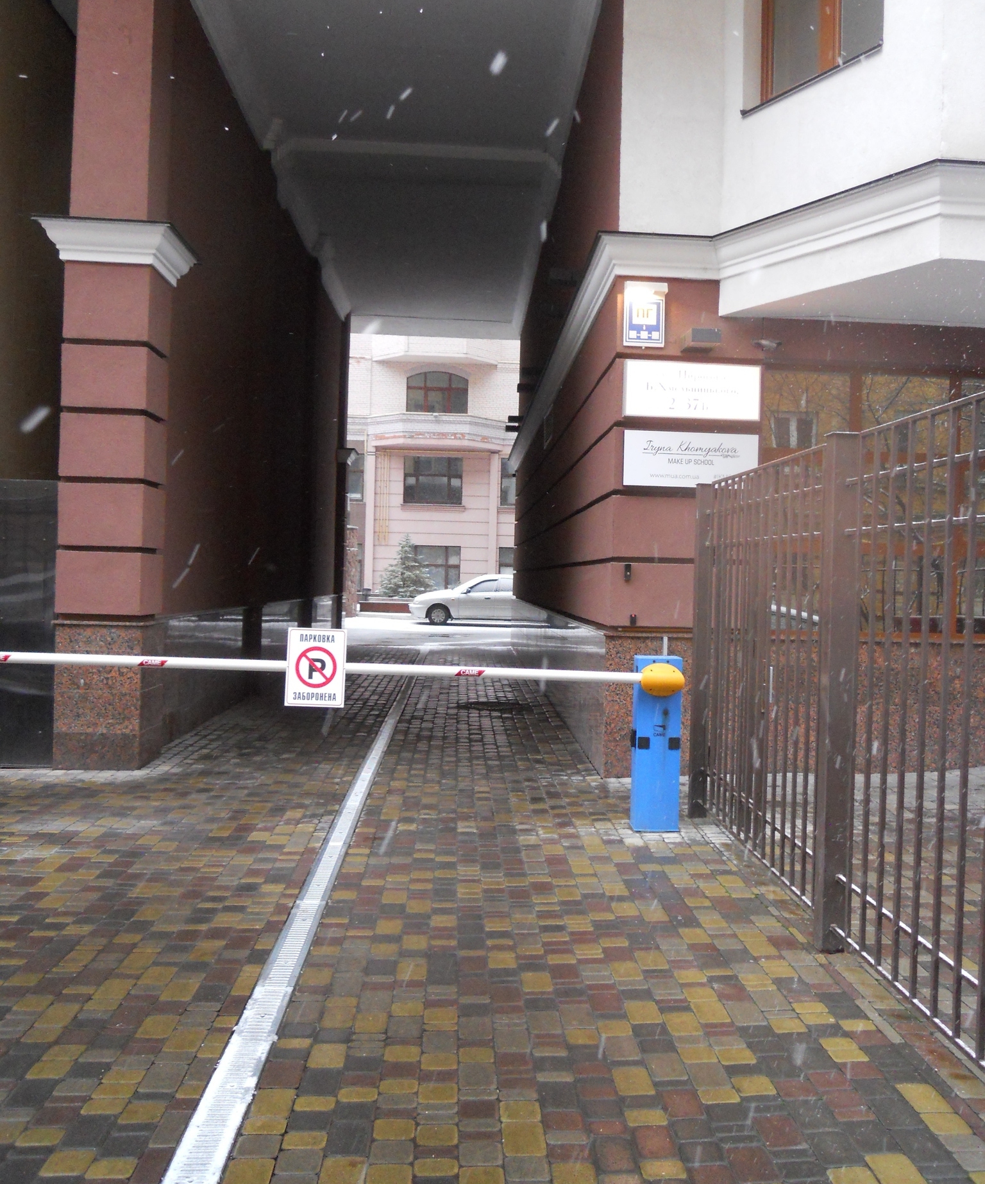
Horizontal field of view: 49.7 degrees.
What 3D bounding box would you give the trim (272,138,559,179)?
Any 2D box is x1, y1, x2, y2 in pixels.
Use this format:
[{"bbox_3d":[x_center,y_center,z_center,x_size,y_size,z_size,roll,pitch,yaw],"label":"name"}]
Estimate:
[{"bbox_3d":[-0.897,-5.317,13.117,3.500,0.310,0.270,2,1,-2],"label":"trim"}]

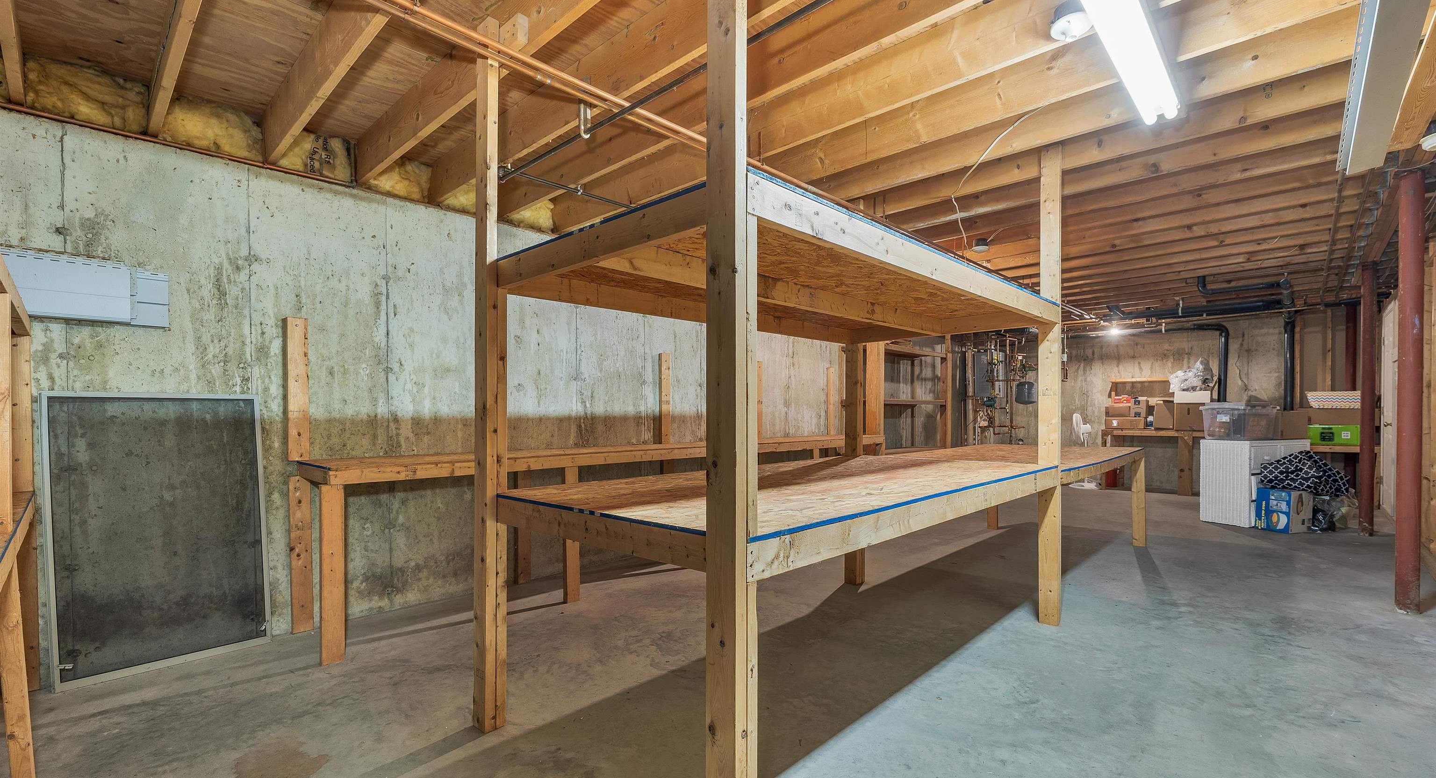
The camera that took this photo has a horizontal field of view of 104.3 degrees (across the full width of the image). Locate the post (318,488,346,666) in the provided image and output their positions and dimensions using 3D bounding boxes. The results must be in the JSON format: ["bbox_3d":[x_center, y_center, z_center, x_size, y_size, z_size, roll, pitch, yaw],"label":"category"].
[{"bbox_3d":[-1.766,0.824,2.559,0.088,0.840,0.042,1,-2,-45],"label":"post"}]

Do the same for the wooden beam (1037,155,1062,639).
[{"bbox_3d":[1.761,0.003,2.980,0.075,2.470,0.088,1,-2,-45],"label":"wooden beam"}]

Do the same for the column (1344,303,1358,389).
[{"bbox_3d":[7.803,0.111,6.873,0.092,2.450,0.092,1,-2,-45],"label":"column"}]

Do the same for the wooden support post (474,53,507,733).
[{"bbox_3d":[-0.827,0.011,2.033,0.075,2.420,0.088,1,-2,-45],"label":"wooden support post"}]

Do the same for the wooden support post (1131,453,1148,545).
[{"bbox_3d":[3.521,0.946,4.666,0.042,0.770,0.088,1,-2,-45],"label":"wooden support post"}]

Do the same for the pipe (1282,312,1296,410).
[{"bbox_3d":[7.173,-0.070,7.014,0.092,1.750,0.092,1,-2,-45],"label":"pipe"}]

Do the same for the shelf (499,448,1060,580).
[{"bbox_3d":[0.479,0.436,2.470,2.470,0.106,1.220,2,-3,-44],"label":"shelf"}]

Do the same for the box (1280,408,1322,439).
[{"bbox_3d":[7.200,0.445,6.925,0.340,0.390,0.310,1,-2,-45],"label":"box"}]

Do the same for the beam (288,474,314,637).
[{"bbox_3d":[-2.181,0.848,2.932,0.088,0.830,0.042,1,-2,-45],"label":"beam"}]

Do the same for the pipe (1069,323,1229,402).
[{"bbox_3d":[6.014,-0.359,7.929,0.110,1.100,1.771,1,-2,-45],"label":"pipe"}]

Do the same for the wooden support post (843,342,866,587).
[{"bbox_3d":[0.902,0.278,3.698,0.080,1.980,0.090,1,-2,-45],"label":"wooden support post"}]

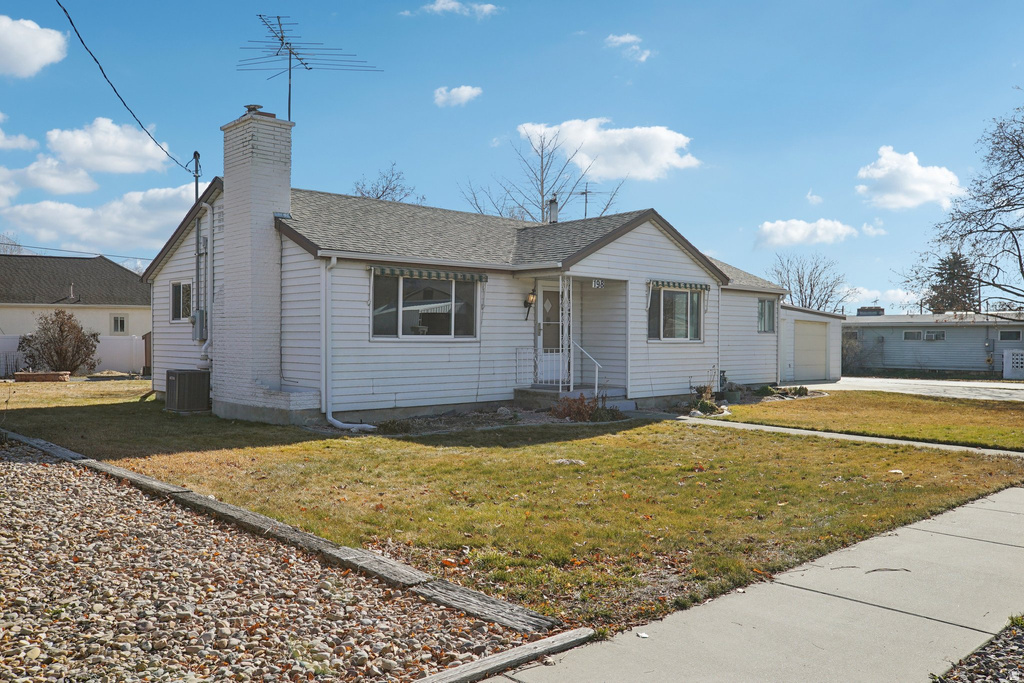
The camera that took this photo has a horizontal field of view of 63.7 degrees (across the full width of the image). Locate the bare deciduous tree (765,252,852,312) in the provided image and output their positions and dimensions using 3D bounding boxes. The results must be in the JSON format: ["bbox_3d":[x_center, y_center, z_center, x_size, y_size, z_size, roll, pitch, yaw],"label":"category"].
[{"bbox_3d":[15.500,-1.700,43.000,4.600,6.000,4.600,0,0,0],"label":"bare deciduous tree"}]

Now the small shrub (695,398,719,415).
[{"bbox_3d":[3.750,1.250,15.900,0.470,0.320,0.450,0,0,0],"label":"small shrub"}]

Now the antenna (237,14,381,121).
[{"bbox_3d":[-4.000,-4.680,15.000,2.950,1.800,2.800,0,0,6],"label":"antenna"}]

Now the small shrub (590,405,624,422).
[{"bbox_3d":[1.680,1.240,14.450,0.580,0.330,0.500,0,0,0],"label":"small shrub"}]

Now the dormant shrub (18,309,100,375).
[{"bbox_3d":[-17.000,0.000,31.000,3.050,2.500,2.900,0,0,0],"label":"dormant shrub"}]

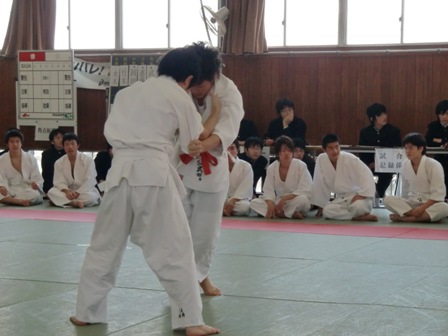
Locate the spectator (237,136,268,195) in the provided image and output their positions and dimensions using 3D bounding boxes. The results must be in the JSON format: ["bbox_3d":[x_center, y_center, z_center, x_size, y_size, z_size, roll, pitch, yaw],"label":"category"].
[{"bbox_3d":[0.309,0.034,13.450,0.560,0.800,0.580,1,3,7],"label":"spectator"}]

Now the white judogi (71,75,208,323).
[{"bbox_3d":[-0.410,0.151,5.730,0.610,1.210,0.520,2,3,36],"label":"white judogi"}]

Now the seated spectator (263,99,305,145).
[{"bbox_3d":[0.784,-0.226,14.768,0.550,1.320,0.800,1,3,14],"label":"seated spectator"}]

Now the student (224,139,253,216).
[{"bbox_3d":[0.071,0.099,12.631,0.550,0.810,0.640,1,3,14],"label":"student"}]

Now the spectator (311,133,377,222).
[{"bbox_3d":[1.226,0.088,11.720,0.680,0.860,0.620,1,3,12],"label":"spectator"}]

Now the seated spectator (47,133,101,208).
[{"bbox_3d":[-1.712,0.015,13.130,0.620,0.840,0.620,0,3,-7],"label":"seated spectator"}]

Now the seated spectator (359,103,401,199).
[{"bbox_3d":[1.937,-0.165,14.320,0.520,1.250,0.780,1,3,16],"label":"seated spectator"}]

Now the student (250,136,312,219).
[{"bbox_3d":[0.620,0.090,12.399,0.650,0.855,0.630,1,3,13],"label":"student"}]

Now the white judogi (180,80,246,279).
[{"bbox_3d":[-0.104,0.071,6.850,0.500,1.260,0.600,1,3,13],"label":"white judogi"}]

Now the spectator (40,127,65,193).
[{"bbox_3d":[-2.112,-0.052,14.678,0.480,0.900,0.620,0,3,0],"label":"spectator"}]

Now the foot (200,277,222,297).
[{"bbox_3d":[-0.084,0.686,6.770,0.100,0.100,0.230,-1,3,-20],"label":"foot"}]

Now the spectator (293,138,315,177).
[{"bbox_3d":[0.888,0.054,13.200,0.540,0.790,0.580,1,3,10],"label":"spectator"}]

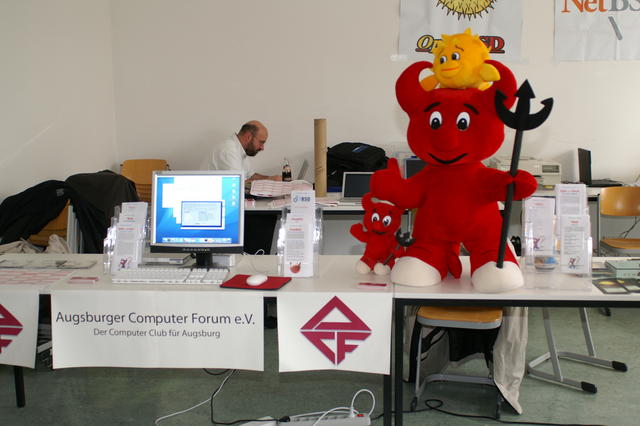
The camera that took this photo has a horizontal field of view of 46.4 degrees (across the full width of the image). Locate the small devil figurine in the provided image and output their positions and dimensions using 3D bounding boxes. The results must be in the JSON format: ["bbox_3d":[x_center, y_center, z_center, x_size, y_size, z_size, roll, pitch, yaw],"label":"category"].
[{"bbox_3d":[0.251,0.081,3.161,0.235,0.335,0.180,0,7,4],"label":"small devil figurine"}]

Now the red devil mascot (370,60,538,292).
[{"bbox_3d":[0.543,-0.157,2.929,0.620,0.845,0.420,2,9,16],"label":"red devil mascot"}]

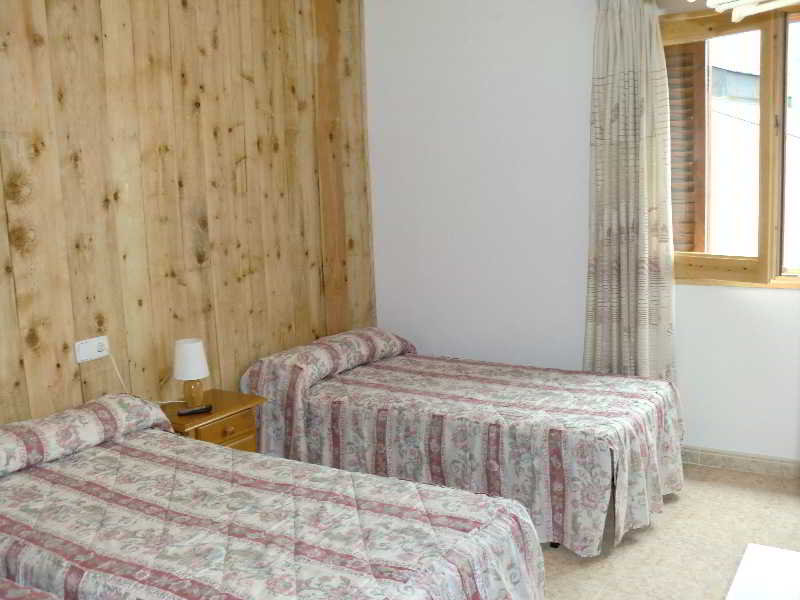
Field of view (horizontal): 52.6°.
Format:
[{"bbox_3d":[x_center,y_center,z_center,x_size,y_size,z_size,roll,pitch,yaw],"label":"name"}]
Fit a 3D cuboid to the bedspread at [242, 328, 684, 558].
[{"bbox_3d":[0.300,0.583,4.004,1.929,0.595,1.087,3,9,33],"label":"bedspread"}]

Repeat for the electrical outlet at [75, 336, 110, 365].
[{"bbox_3d":[-1.279,0.207,3.377,0.012,0.084,0.157,3,9,33],"label":"electrical outlet"}]

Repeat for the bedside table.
[{"bbox_3d":[-0.899,0.748,3.609,0.420,0.526,0.483,3,9,33],"label":"bedside table"}]

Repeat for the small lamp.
[{"bbox_3d":[-0.939,0.328,3.637,0.158,0.300,0.158,3,9,33],"label":"small lamp"}]

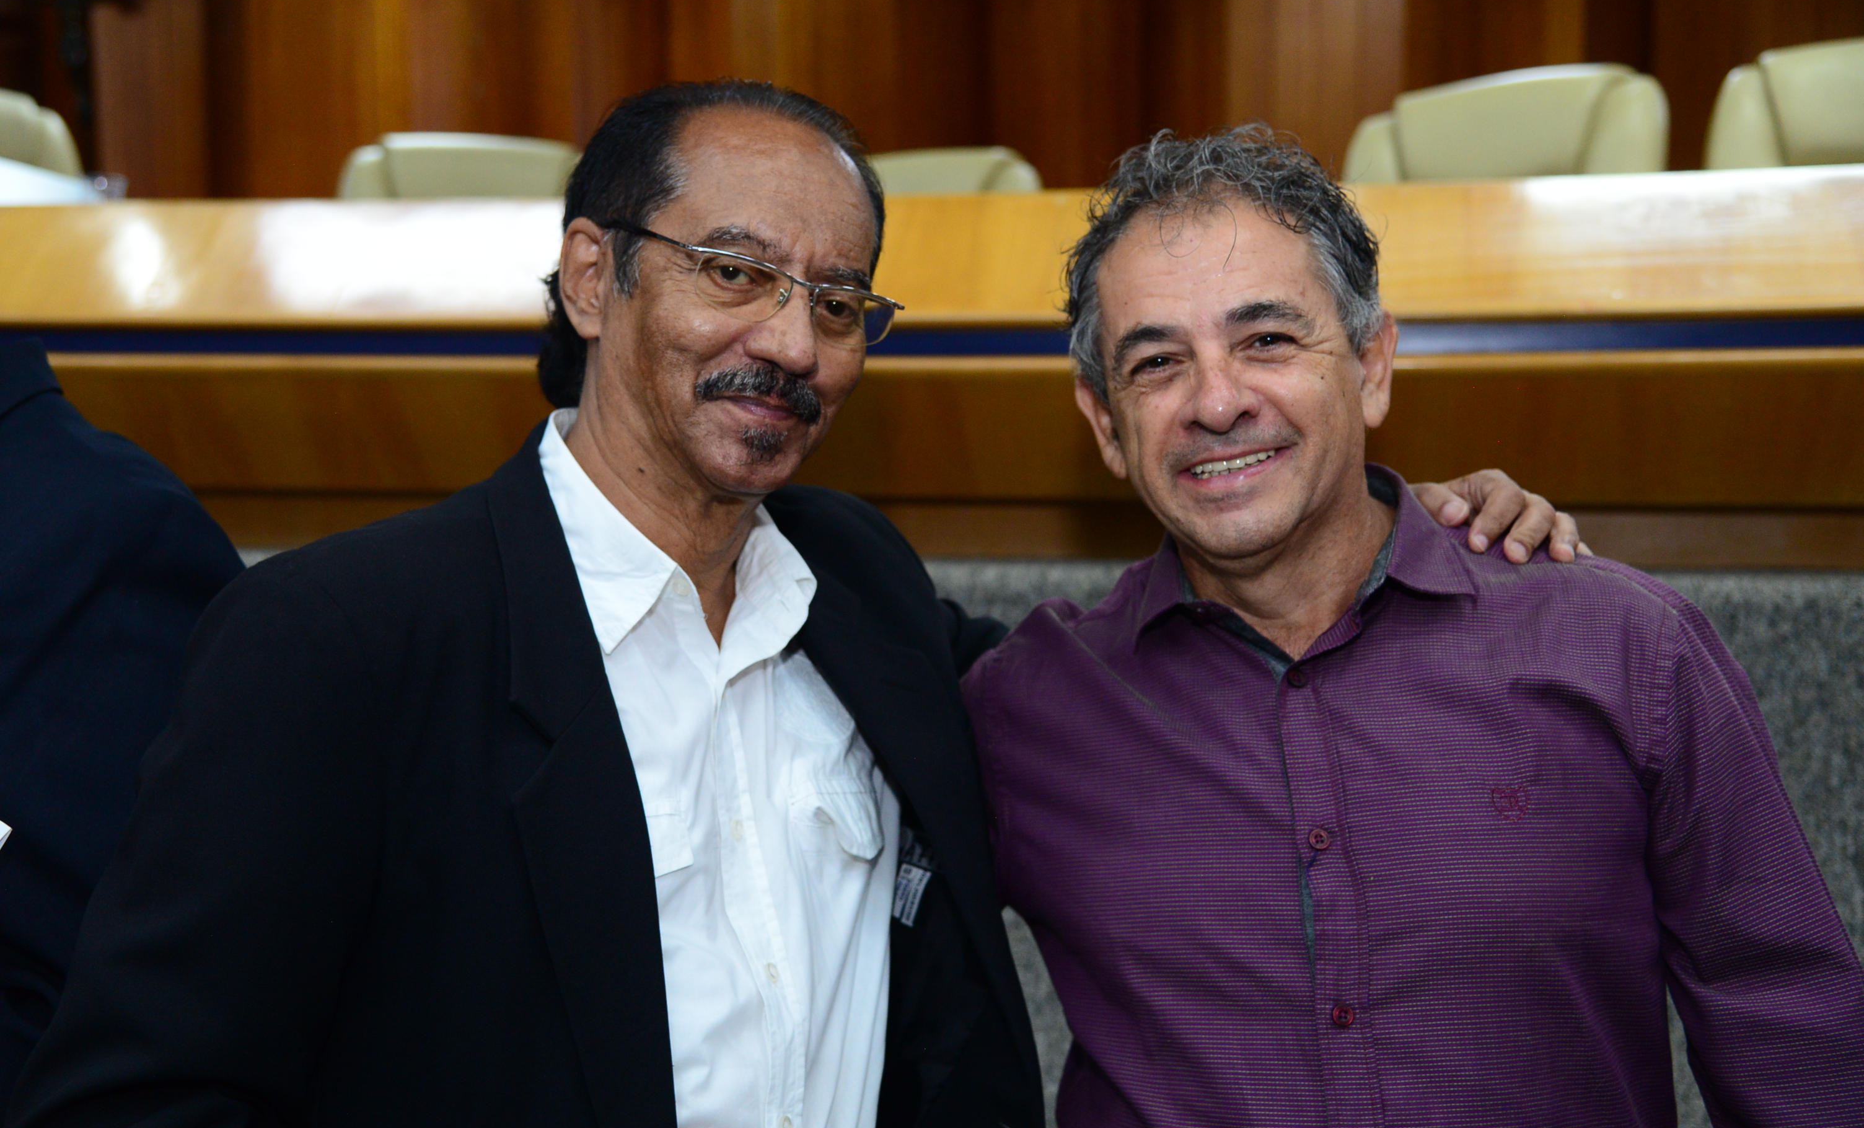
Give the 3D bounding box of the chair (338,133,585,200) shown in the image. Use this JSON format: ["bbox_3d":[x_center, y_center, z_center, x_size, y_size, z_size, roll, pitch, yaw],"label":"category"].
[{"bbox_3d":[-0.763,-0.261,4.321,0.630,1.150,0.670,-3,5,-28],"label":"chair"}]

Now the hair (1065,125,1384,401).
[{"bbox_3d":[0.179,-0.172,1.385,0.185,0.195,0.200,-10,4,11],"label":"hair"}]

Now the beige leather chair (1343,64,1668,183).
[{"bbox_3d":[0.790,-0.218,3.542,0.630,1.150,0.670,2,5,36],"label":"beige leather chair"}]

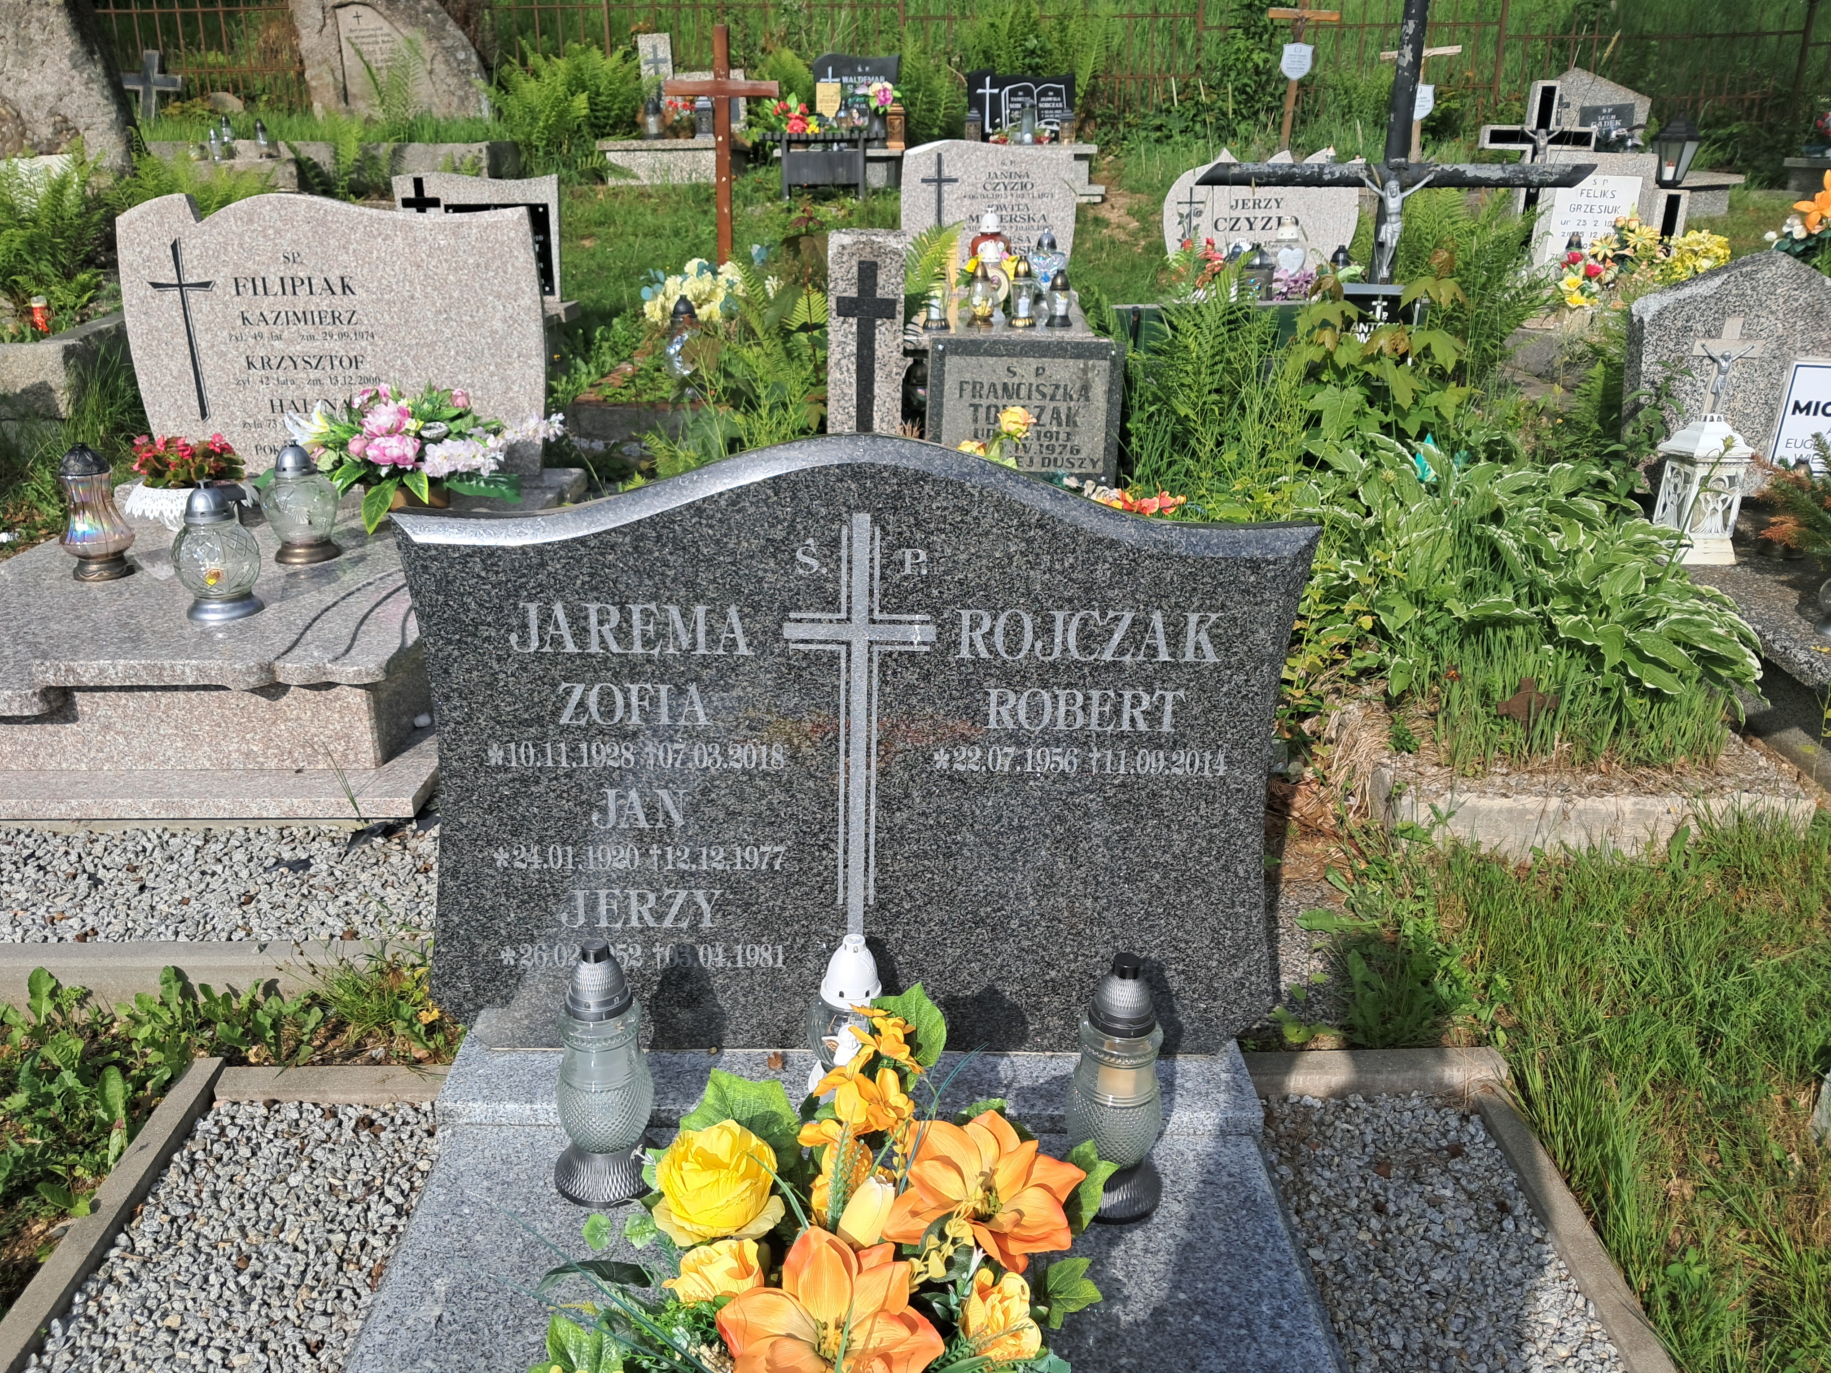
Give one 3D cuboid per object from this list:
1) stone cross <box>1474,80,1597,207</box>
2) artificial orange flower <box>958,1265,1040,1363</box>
[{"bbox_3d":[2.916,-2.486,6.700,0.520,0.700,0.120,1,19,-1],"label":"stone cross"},{"bbox_3d":[0.073,0.541,1.230,0.068,0.060,0.075,7,41,-5],"label":"artificial orange flower"}]

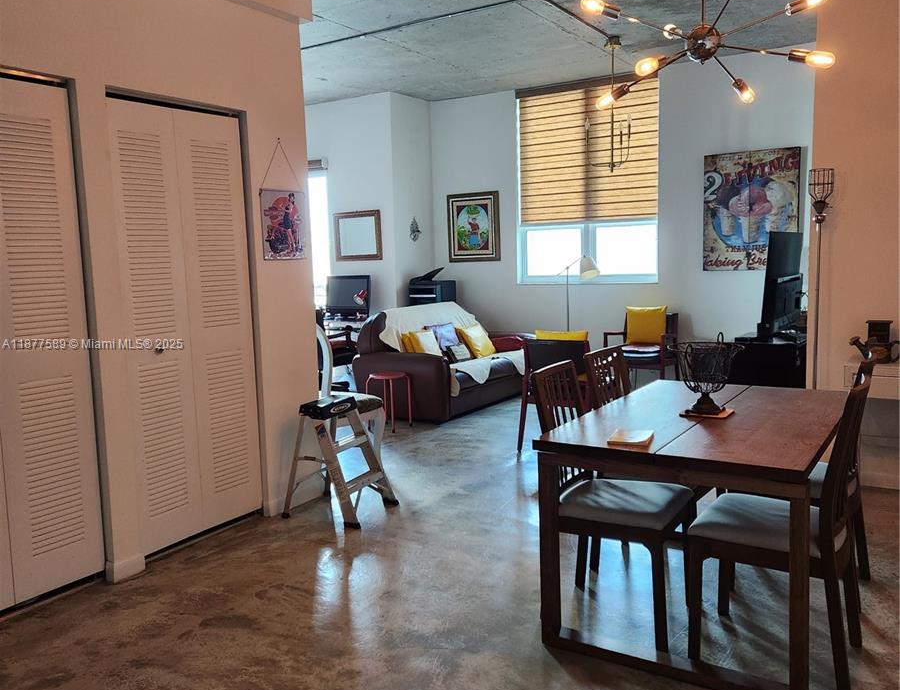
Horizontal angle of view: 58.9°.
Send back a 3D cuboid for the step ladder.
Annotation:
[{"bbox_3d":[-0.596,0.614,4.388,0.490,0.610,0.440,1,7,25],"label":"step ladder"}]

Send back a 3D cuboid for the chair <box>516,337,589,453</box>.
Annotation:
[{"bbox_3d":[0.881,0.340,5.663,0.560,0.775,0.570,3,8,39],"label":"chair"}]

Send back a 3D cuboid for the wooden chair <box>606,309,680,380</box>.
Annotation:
[{"bbox_3d":[1.746,0.134,7.220,0.550,0.810,0.570,2,8,32],"label":"wooden chair"}]

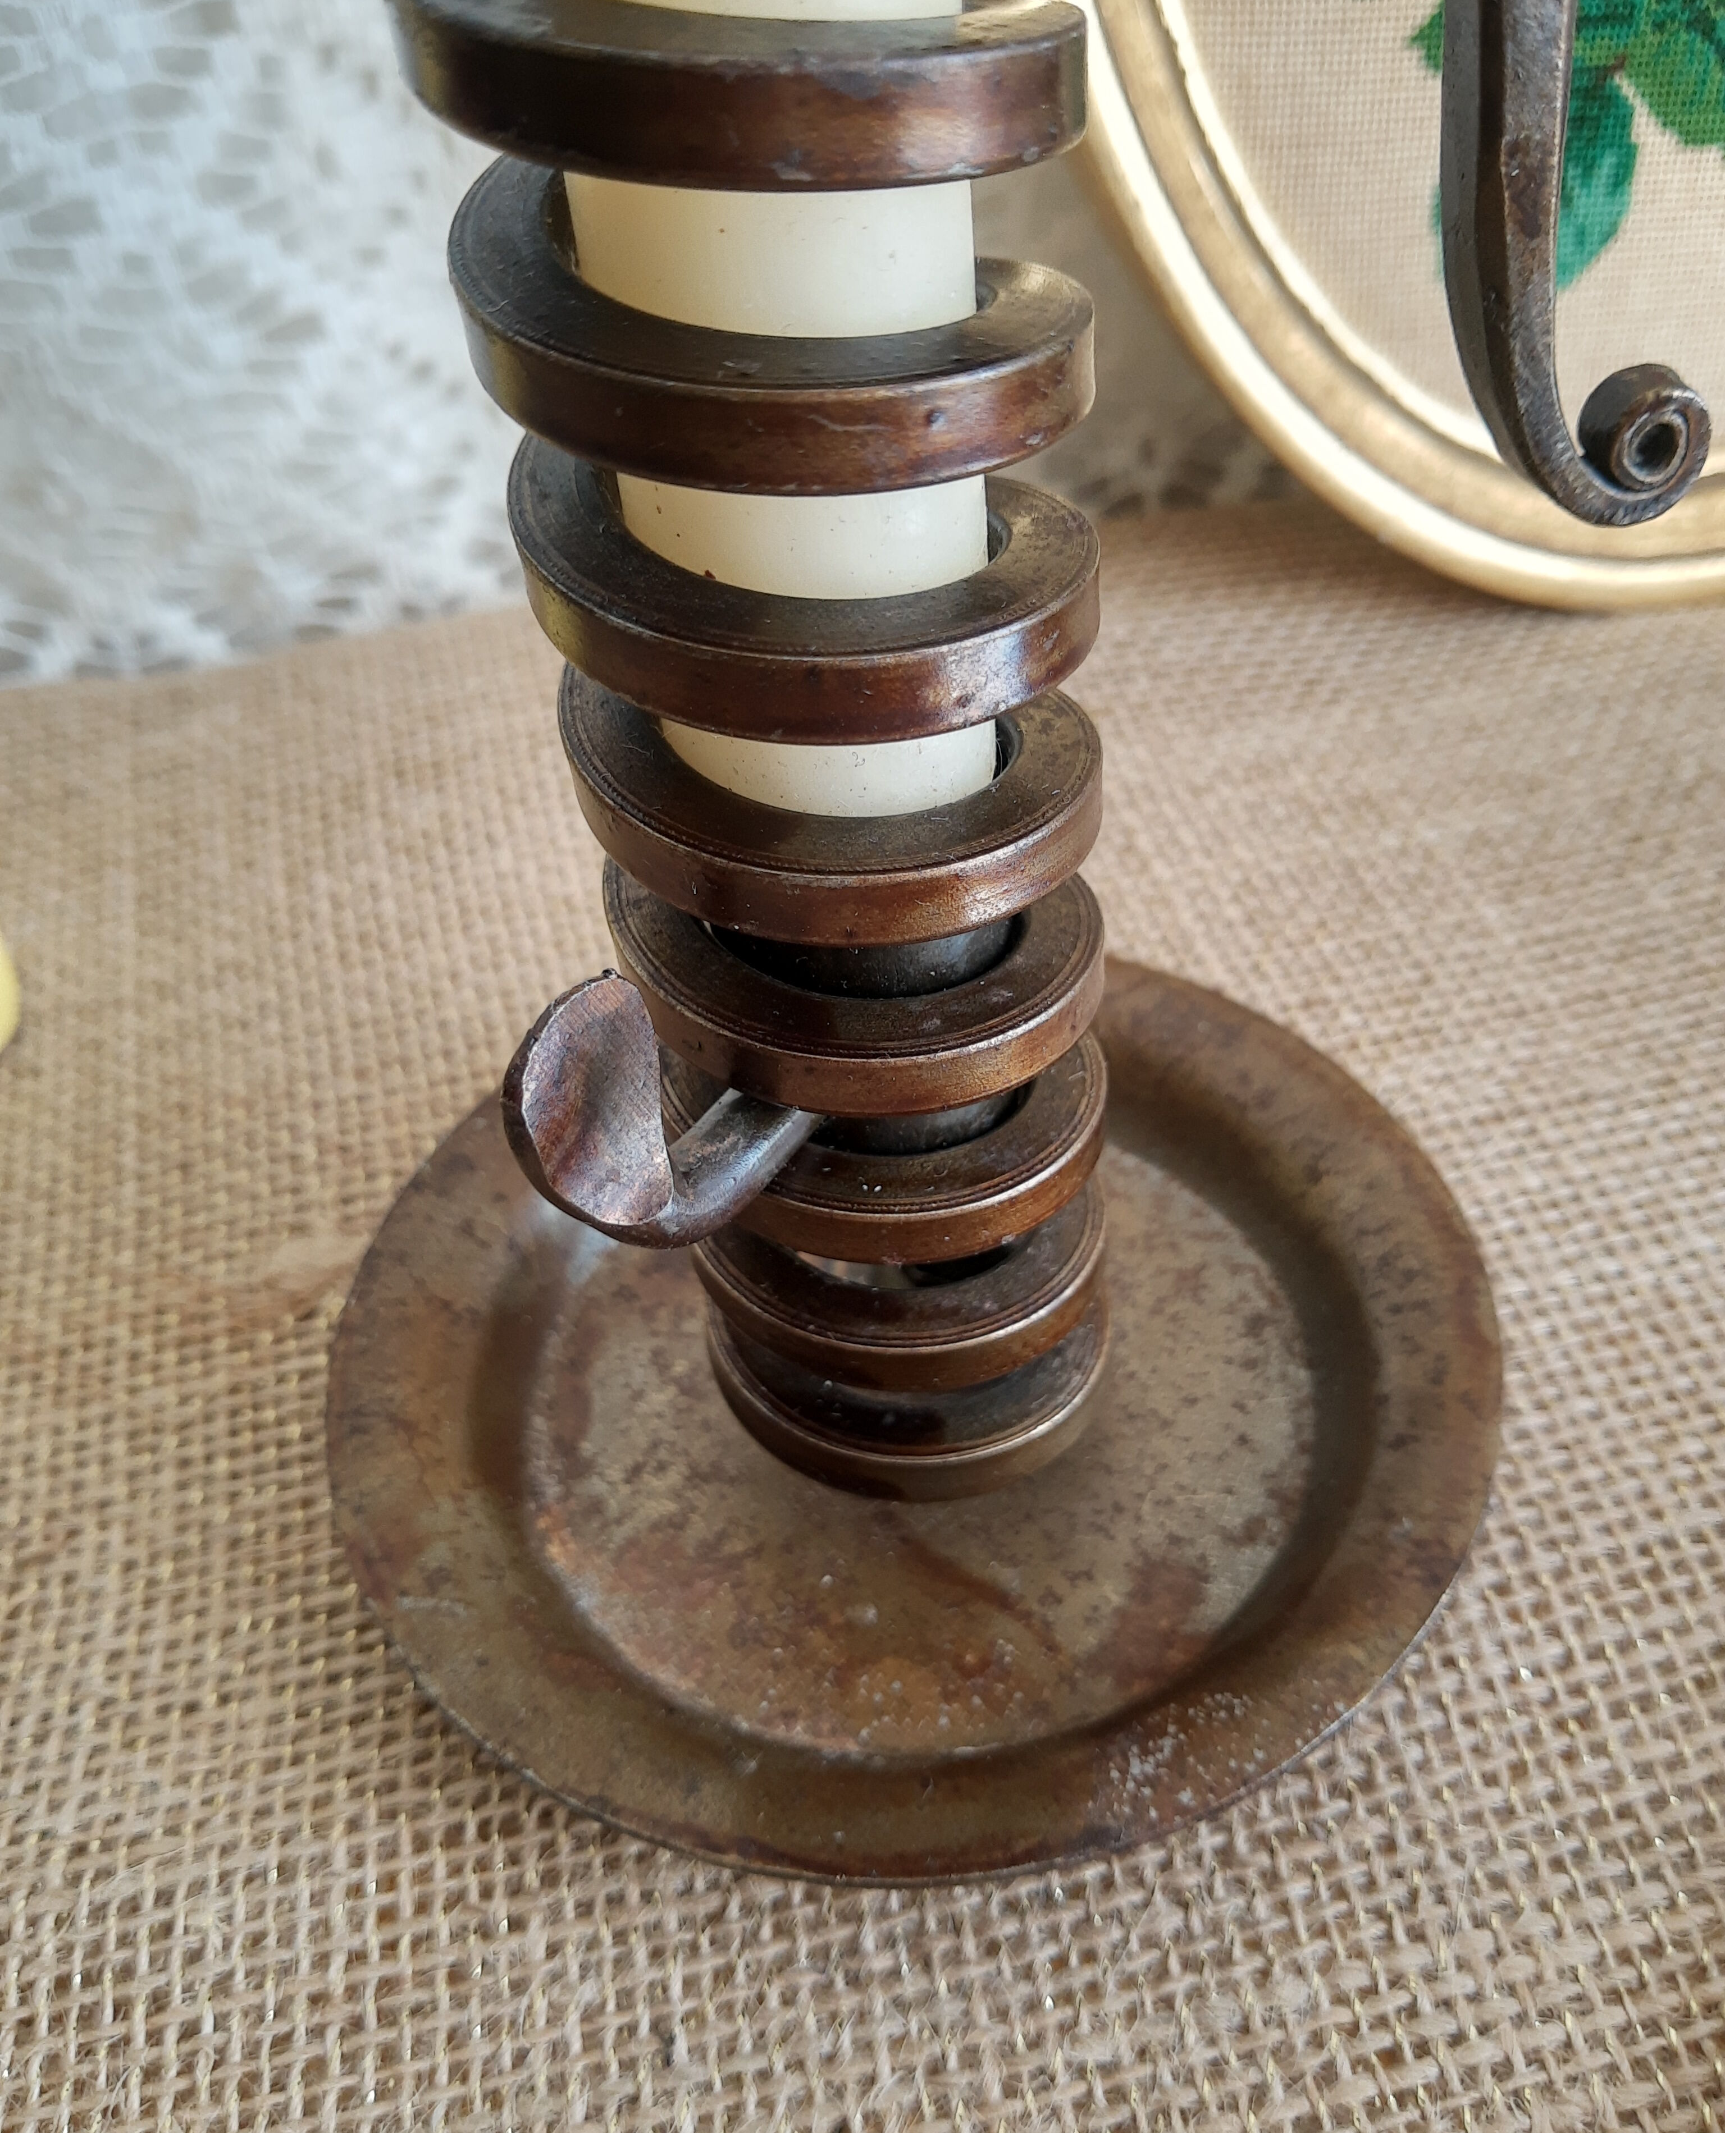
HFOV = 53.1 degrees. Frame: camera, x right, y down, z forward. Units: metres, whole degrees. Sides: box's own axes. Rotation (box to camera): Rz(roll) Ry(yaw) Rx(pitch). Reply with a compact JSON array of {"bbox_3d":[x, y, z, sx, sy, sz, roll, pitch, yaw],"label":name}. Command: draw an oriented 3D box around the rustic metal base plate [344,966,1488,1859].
[{"bbox_3d":[0.004,0.025,0.161,0.104,0.011,0.104,-4,43,4],"label":"rustic metal base plate"}]

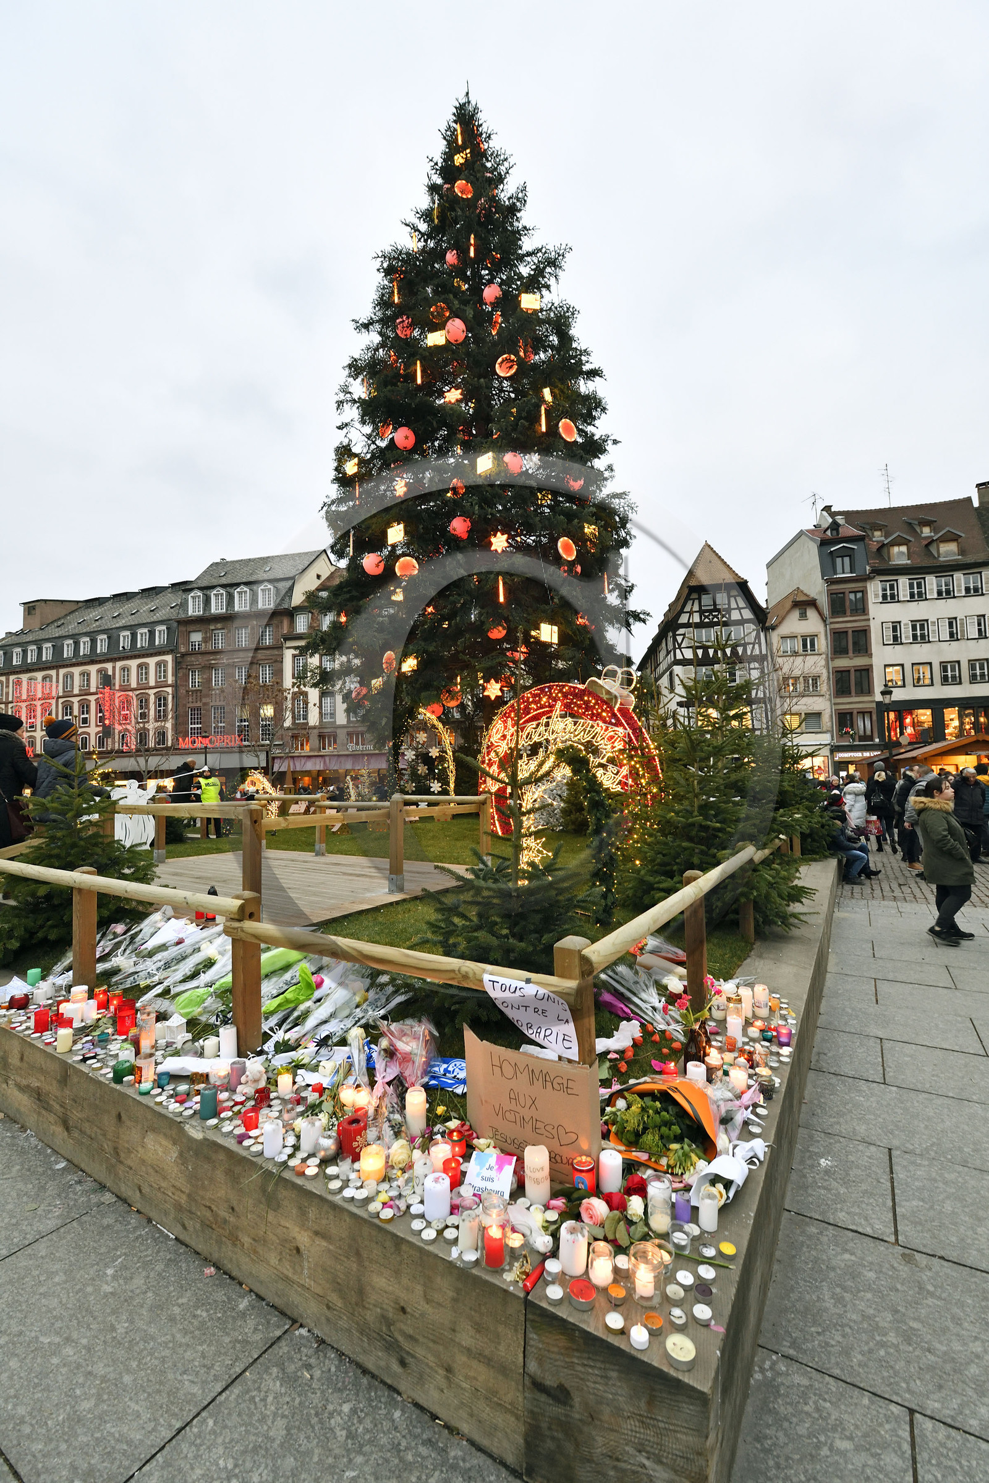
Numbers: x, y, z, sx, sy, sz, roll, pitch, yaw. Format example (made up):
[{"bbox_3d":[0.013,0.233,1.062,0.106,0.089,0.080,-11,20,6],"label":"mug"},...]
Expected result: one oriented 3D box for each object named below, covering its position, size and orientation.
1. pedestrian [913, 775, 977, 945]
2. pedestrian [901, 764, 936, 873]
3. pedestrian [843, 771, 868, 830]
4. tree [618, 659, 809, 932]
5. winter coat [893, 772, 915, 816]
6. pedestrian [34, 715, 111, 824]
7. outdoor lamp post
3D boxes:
[{"bbox_3d":[4.216,1.129,5.420,0.470,1.570,0.460,-3,-4,28],"label":"pedestrian"},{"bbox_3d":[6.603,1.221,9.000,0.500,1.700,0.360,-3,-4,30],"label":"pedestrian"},{"bbox_3d":[7.376,1.449,11.800,0.490,1.640,0.360,-1,-3,-3],"label":"pedestrian"},{"bbox_3d":[1.590,0.360,4.400,1.400,2.000,1.400,-4,-4,32],"label":"tree"},{"bbox_3d":[6.520,0.847,9.150,0.360,0.700,0.480,-3,-4,22],"label":"winter coat"},{"bbox_3d":[-3.990,0.626,5.350,0.560,1.700,0.420,-2,-3,15],"label":"pedestrian"},{"bbox_3d":[14.780,0.215,21.500,0.460,4.700,0.460,-3,-4,32],"label":"outdoor lamp post"}]

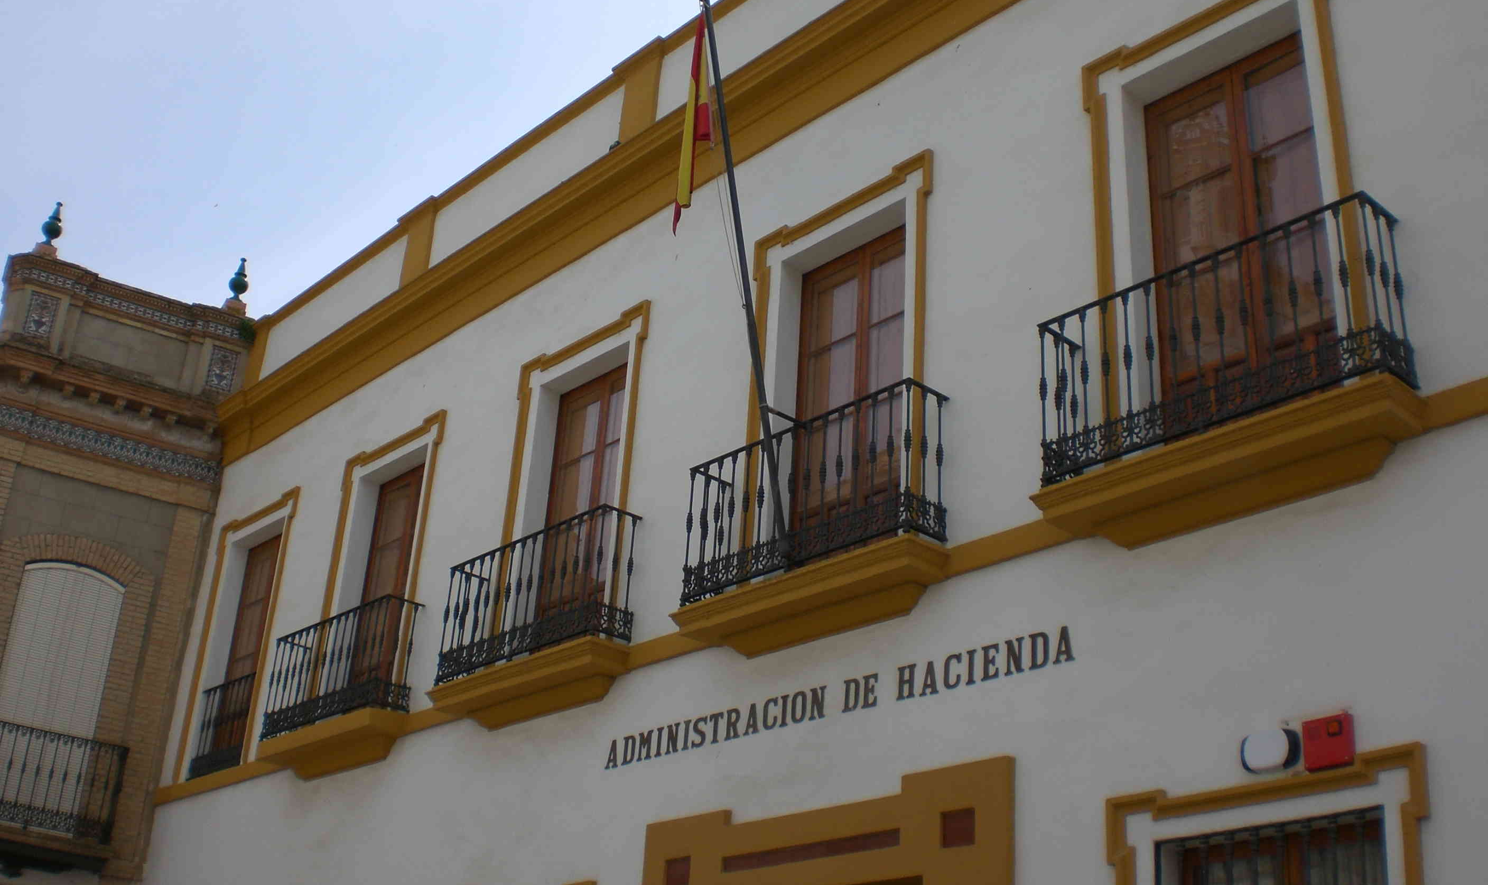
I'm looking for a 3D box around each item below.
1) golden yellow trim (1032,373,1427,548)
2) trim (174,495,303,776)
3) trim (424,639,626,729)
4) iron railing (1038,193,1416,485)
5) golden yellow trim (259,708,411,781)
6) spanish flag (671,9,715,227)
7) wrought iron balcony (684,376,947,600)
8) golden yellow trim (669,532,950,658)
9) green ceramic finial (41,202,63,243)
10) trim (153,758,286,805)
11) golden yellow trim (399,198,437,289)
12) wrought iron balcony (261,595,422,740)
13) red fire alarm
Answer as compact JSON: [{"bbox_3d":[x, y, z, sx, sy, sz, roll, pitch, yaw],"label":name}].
[{"bbox_3d":[2.284,0.179,7.859,0.370,0.284,1.963,25,-33,-37],"label":"golden yellow trim"},{"bbox_3d":[-4.985,1.909,16.075,0.125,2.744,1.639,25,-33,-37],"label":"trim"},{"bbox_3d":[-1.707,1.897,12.593,0.426,0.341,2.151,23,-31,-37],"label":"trim"},{"bbox_3d":[2.499,-0.435,8.692,0.398,1.044,2.045,23,-31,-37],"label":"iron railing"},{"bbox_3d":[-3.733,2.736,14.660,0.398,0.334,2.059,23,-31,-37],"label":"golden yellow trim"},{"bbox_3d":[-0.342,-2.123,11.051,0.241,1.690,0.227,23,-31,-37],"label":"spanish flag"},{"bbox_3d":[0.406,0.387,10.054,0.353,0.960,1.921,25,-33,-37],"label":"wrought iron balcony"},{"bbox_3d":[0.349,0.987,9.785,0.356,0.287,2.068,25,-33,-37],"label":"golden yellow trim"},{"bbox_3d":[-8.142,-2.578,19.254,0.238,0.588,0.238,18,-28,-29],"label":"green ceramic finial"},{"bbox_3d":[-5.348,3.409,16.589,0.064,0.185,2.890,23,-31,-37],"label":"trim"},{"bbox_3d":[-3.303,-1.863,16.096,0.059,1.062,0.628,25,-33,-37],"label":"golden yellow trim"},{"bbox_3d":[-3.428,1.973,13.858,0.350,0.937,1.894,25,-33,-37],"label":"wrought iron balcony"},{"bbox_3d":[2.558,1.320,7.132,0.076,0.219,0.189,25,-33,-37],"label":"red fire alarm"}]

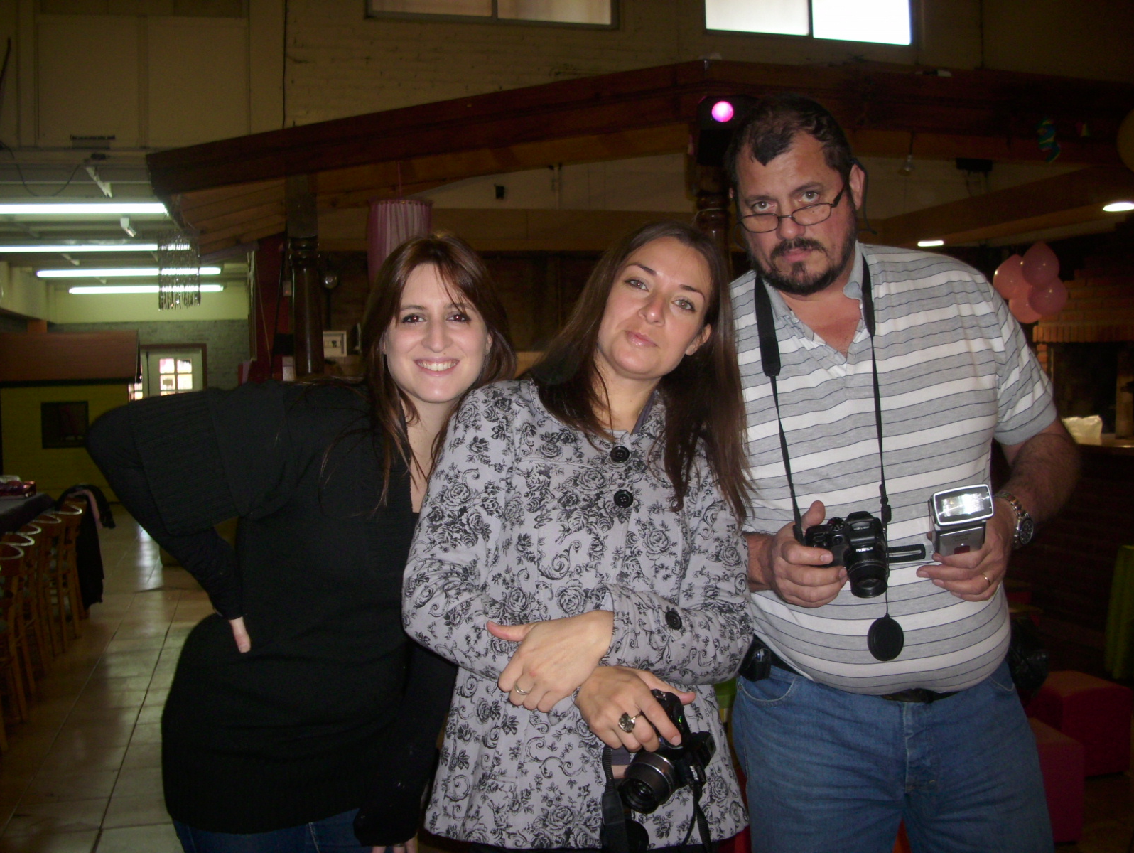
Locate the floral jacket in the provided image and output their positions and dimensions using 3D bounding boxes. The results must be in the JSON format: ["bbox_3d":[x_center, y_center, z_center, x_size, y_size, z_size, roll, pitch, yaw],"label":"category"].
[{"bbox_3d":[0.015,0.244,1.383,0.475,0.630,0.360,-1,3,-9],"label":"floral jacket"}]

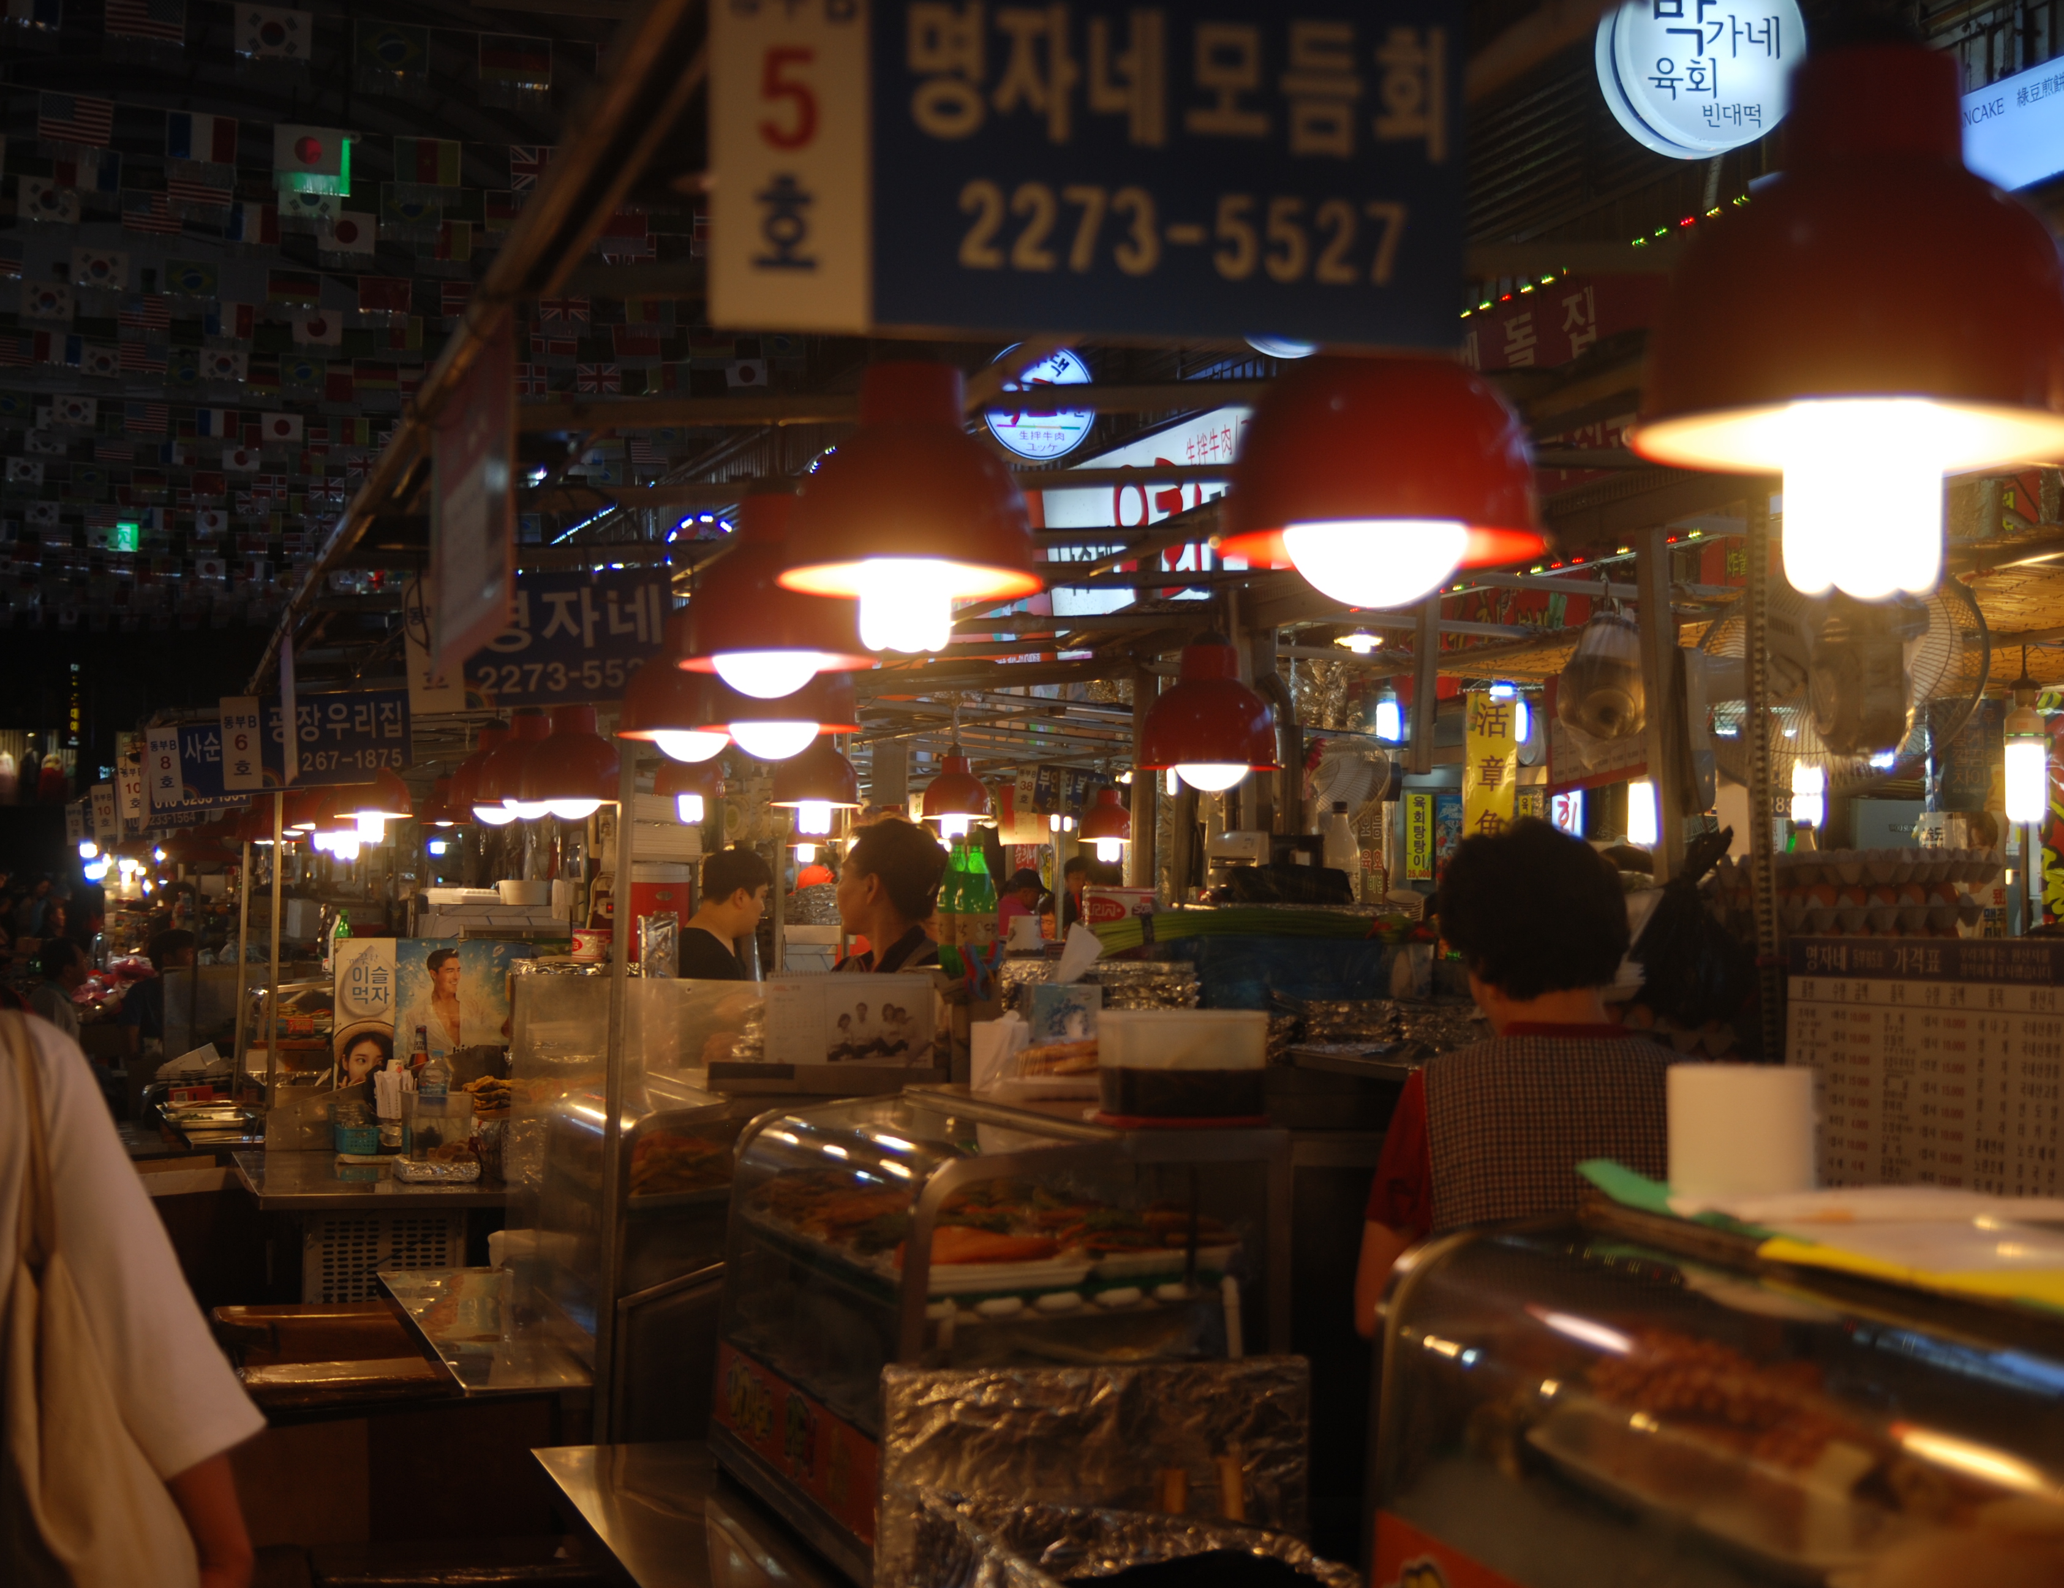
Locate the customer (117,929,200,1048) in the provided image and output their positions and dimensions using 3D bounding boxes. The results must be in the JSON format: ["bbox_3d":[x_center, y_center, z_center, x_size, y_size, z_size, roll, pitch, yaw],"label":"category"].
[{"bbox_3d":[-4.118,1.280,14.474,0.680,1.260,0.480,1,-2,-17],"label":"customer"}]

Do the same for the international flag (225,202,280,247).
[{"bbox_3d":[-5.136,-3.755,20.000,0.355,0.300,0.020,1,-2,-17],"label":"international flag"}]

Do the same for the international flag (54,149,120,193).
[{"bbox_3d":[-4.423,-2.913,14.200,0.320,0.205,0.020,2,-3,-17],"label":"international flag"}]

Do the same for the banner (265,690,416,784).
[{"bbox_3d":[-2.039,-0.163,8.900,0.435,0.277,0.030,-1,-2,-17],"label":"banner"}]

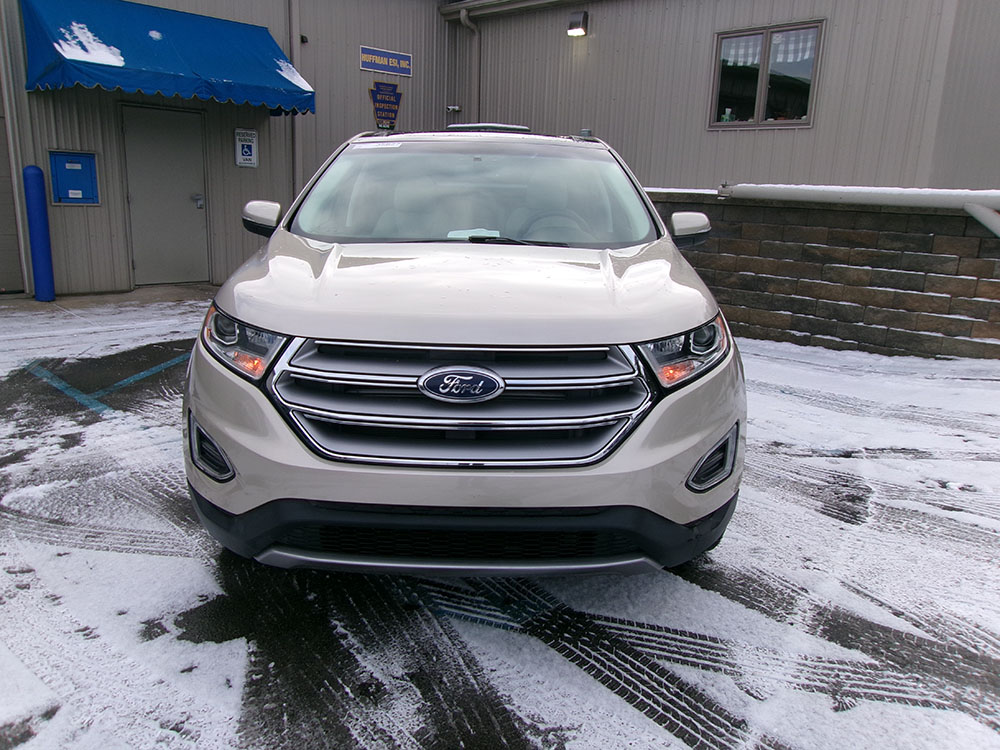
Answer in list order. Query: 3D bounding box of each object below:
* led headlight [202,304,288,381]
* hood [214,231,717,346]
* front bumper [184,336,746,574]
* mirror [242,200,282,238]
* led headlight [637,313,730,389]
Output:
[{"bbox_3d":[-0.787,-0.104,2.386,0.365,0.175,0.390,1,12,-1],"label":"led headlight"},{"bbox_3d":[-0.102,-0.316,2.645,1.680,0.260,1.220,1,12,-1],"label":"hood"},{"bbox_3d":[-0.111,0.221,2.369,1.880,0.690,0.550,1,12,-1],"label":"front bumper"},{"bbox_3d":[-1.091,-0.709,3.587,0.205,0.185,0.160,1,12,-1],"label":"mirror"},{"bbox_3d":[0.578,-0.075,2.400,0.365,0.175,0.390,1,12,-1],"label":"led headlight"}]

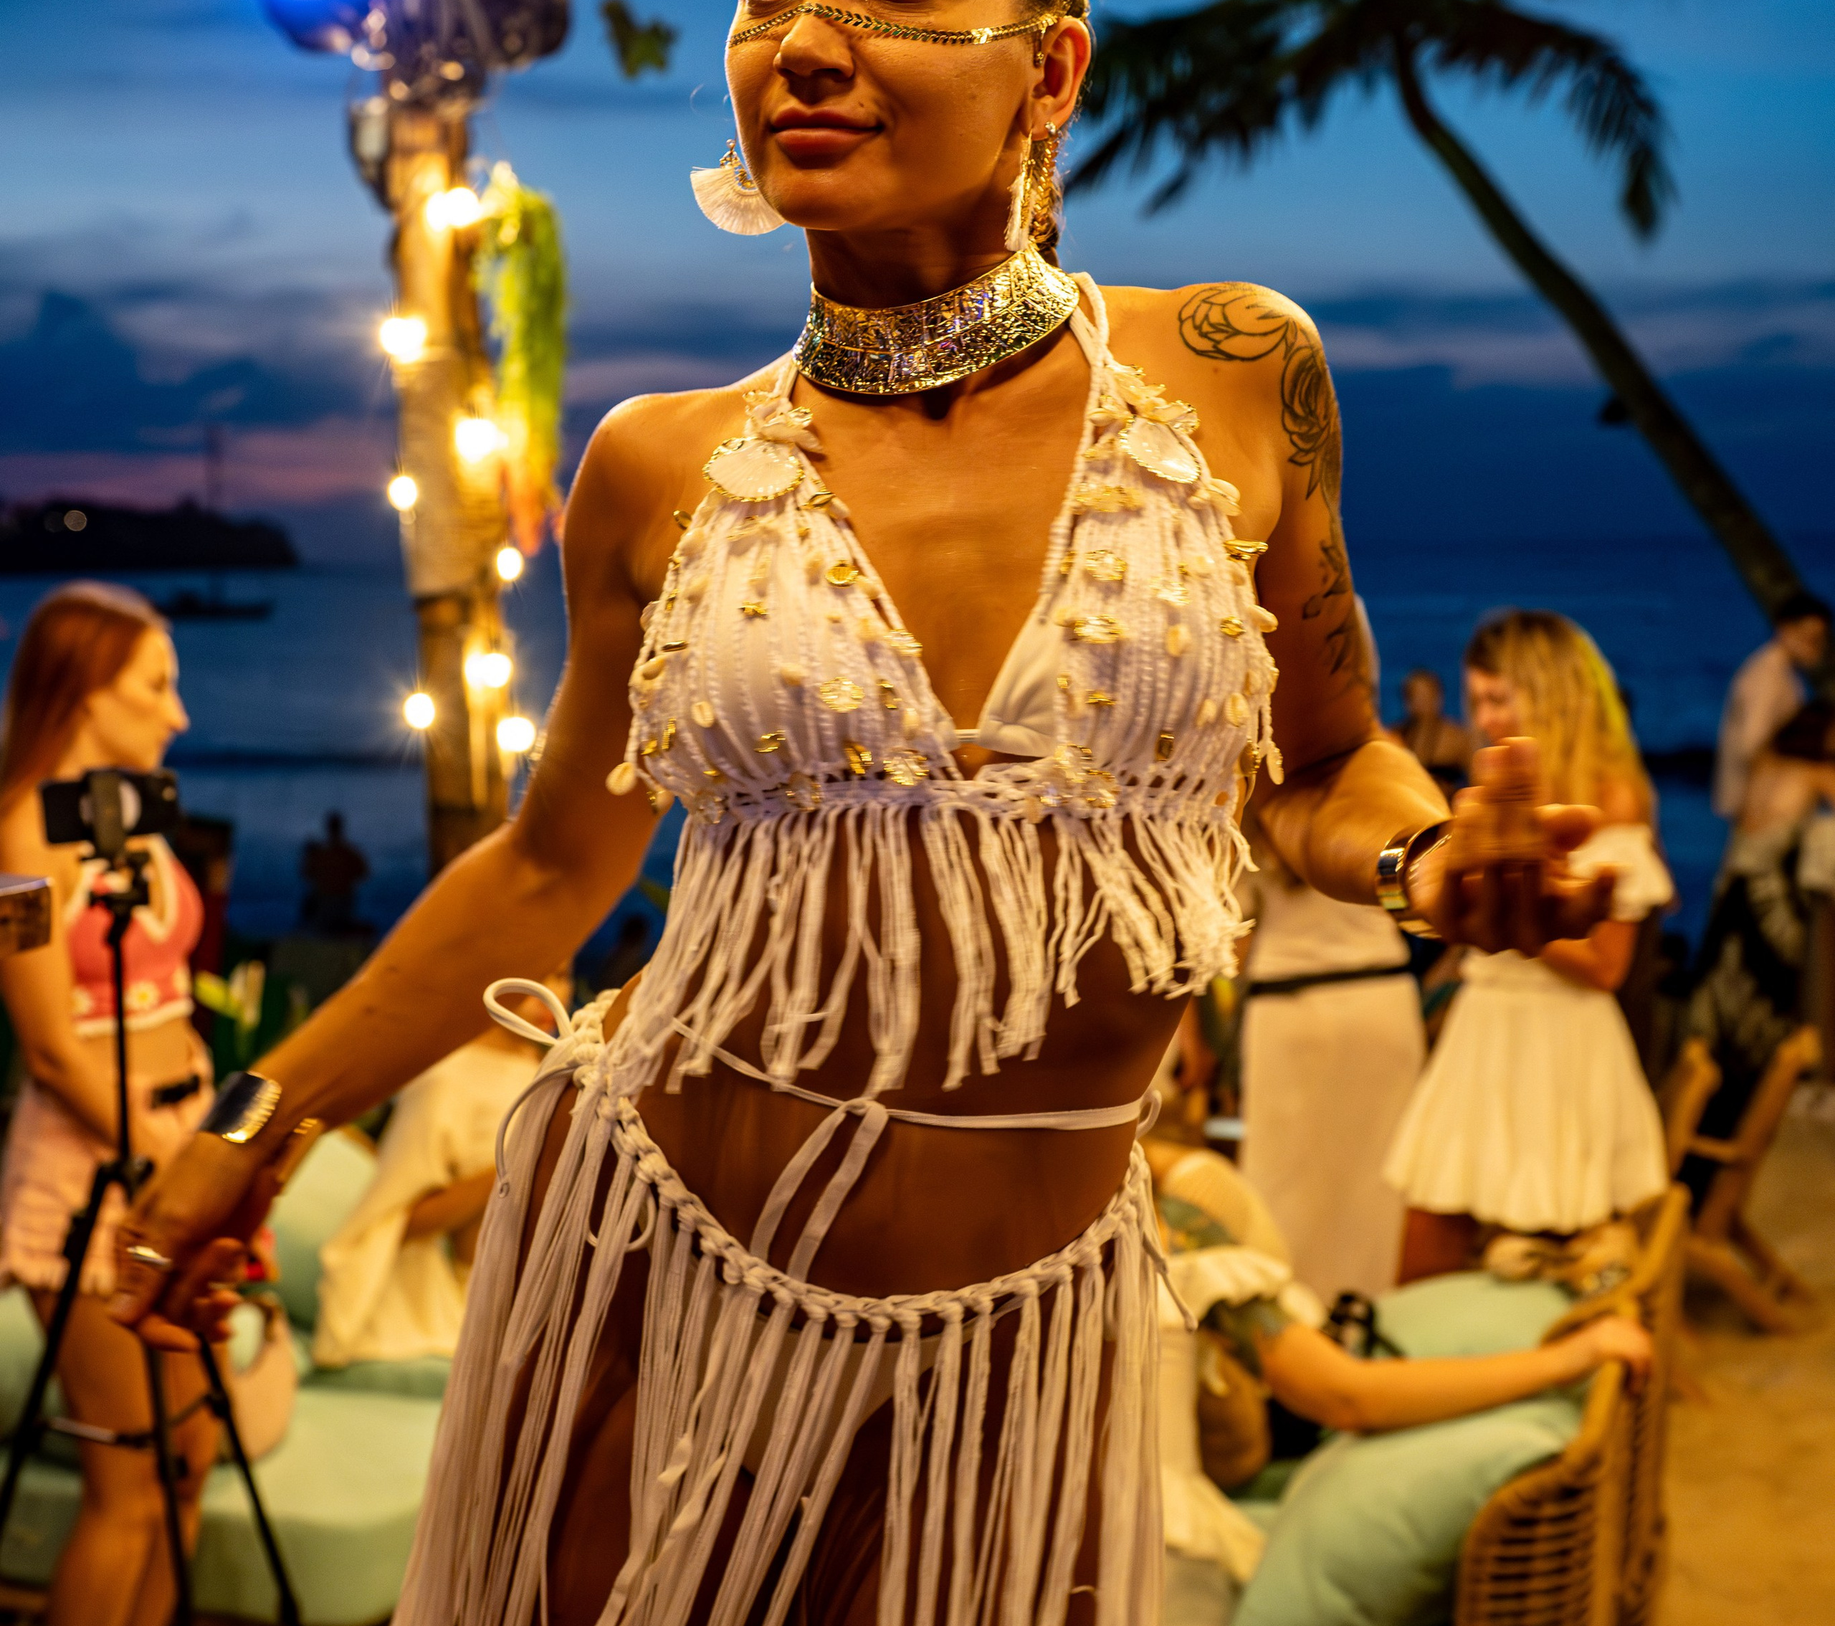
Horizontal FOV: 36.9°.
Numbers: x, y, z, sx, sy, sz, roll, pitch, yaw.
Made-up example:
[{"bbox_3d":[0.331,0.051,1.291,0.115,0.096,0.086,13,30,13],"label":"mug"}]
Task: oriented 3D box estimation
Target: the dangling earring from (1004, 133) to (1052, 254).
[{"bbox_3d":[0.053,-0.296,1.320,0.020,0.058,0.045,1,6,21],"label":"dangling earring"}]

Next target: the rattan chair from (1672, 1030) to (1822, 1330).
[{"bbox_3d":[1.703,0.788,6.319,0.680,0.720,0.580,2,6,30],"label":"rattan chair"}]

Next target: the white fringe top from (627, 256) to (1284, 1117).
[{"bbox_3d":[0.013,-0.060,1.380,0.330,0.400,0.230,-1,5,3],"label":"white fringe top"}]

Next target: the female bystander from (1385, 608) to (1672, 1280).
[{"bbox_3d":[1.075,0.469,4.826,0.420,1.640,0.480,-6,7,-41],"label":"female bystander"}]

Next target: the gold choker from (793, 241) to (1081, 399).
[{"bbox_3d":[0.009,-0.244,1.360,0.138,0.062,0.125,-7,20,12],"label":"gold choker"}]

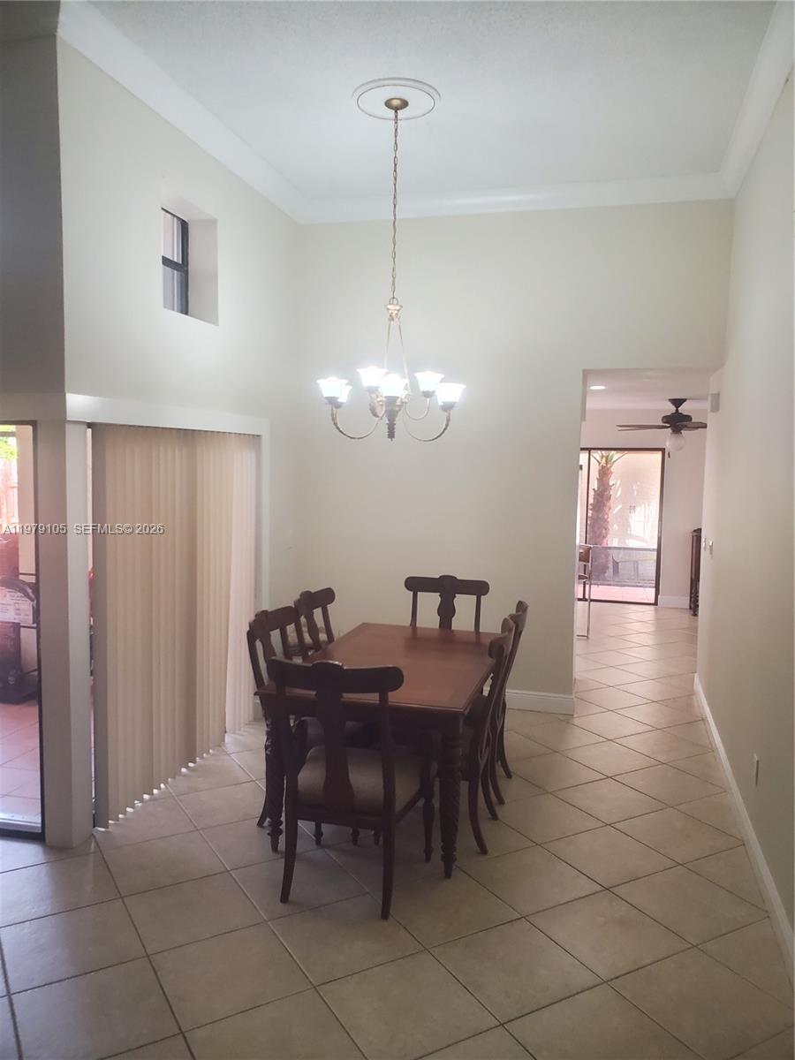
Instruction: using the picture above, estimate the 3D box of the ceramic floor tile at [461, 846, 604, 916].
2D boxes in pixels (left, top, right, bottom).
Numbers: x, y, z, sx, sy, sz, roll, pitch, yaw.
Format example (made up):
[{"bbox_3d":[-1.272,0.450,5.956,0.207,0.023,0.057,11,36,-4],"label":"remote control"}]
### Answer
[{"bbox_3d":[0.591,1.533,3.501,0.448,0.010,0.448,-2,5,-30],"label":"ceramic floor tile"}]

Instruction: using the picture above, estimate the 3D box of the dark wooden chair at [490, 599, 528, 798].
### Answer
[{"bbox_3d":[0.409,0.923,4.449,0.630,1.035,0.530,2,5,15],"label":"dark wooden chair"}]

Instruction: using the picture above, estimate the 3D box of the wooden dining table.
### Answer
[{"bbox_3d":[0.028,1.066,4.305,0.965,0.766,1.640,2,5,15],"label":"wooden dining table"}]

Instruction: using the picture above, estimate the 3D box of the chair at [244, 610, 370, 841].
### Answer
[{"bbox_3d":[-0.403,0.948,4.038,0.630,1.035,0.530,2,5,15],"label":"chair"}]

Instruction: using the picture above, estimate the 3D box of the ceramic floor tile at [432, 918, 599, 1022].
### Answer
[{"bbox_3d":[0.417,1.566,2.852,0.449,0.010,0.449,-2,5,-30],"label":"ceramic floor tile"}]

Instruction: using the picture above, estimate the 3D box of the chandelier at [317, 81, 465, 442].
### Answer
[{"bbox_3d":[-0.019,-1.360,4.232,0.802,1.762,0.802,1,5,0],"label":"chandelier"}]

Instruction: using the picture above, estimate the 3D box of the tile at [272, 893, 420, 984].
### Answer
[{"bbox_3d":[-0.201,1.560,3.043,0.452,0.010,0.452,-2,6,-30],"label":"tile"}]

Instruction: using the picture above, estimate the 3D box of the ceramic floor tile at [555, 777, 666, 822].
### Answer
[{"bbox_3d":[1.157,1.467,4.340,0.452,0.010,0.452,-2,6,-30],"label":"ceramic floor tile"}]

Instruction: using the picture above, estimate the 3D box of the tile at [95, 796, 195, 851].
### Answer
[{"bbox_3d":[-1.275,1.465,4.001,0.452,0.010,0.452,-2,6,-30],"label":"tile"}]

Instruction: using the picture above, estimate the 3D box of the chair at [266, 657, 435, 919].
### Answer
[{"bbox_3d":[-0.186,0.993,3.369,0.566,1.036,0.612,2,5,15],"label":"chair"}]

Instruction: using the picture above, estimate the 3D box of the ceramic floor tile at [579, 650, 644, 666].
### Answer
[{"bbox_3d":[2.009,1.226,7.456,0.448,0.010,0.448,-2,5,-30],"label":"ceramic floor tile"}]

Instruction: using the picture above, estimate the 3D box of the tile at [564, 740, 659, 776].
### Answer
[{"bbox_3d":[1.317,1.413,4.925,0.449,0.010,0.449,-2,5,-30],"label":"tile"}]

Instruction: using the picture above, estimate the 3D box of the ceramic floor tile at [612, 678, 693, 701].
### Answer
[{"bbox_3d":[2.064,1.301,6.426,0.452,0.010,0.452,-2,6,-30],"label":"ceramic floor tile"}]

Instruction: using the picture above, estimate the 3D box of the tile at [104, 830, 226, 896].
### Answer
[{"bbox_3d":[-1.052,1.500,3.612,0.448,0.010,0.448,-2,5,-30],"label":"tile"}]

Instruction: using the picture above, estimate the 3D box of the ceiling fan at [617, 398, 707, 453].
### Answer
[{"bbox_3d":[2.743,-1.021,7.800,1.320,0.520,1.320,2,5,15],"label":"ceiling fan"}]

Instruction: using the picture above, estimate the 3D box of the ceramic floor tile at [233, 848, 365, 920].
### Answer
[{"bbox_3d":[-0.425,1.511,3.412,0.449,0.010,0.449,-2,5,-30],"label":"ceramic floor tile"}]

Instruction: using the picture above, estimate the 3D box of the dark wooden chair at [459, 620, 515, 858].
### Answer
[{"bbox_3d":[0.244,0.957,3.889,0.612,1.036,0.566,2,5,14],"label":"dark wooden chair"}]

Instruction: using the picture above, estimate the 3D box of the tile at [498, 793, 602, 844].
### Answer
[{"bbox_3d":[0.761,1.484,4.122,0.448,0.010,0.448,-2,5,-30],"label":"tile"}]

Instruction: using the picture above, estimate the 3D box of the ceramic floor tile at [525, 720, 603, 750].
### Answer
[{"bbox_3d":[1.101,1.386,5.365,0.448,0.010,0.448,-2,5,-30],"label":"ceramic floor tile"}]

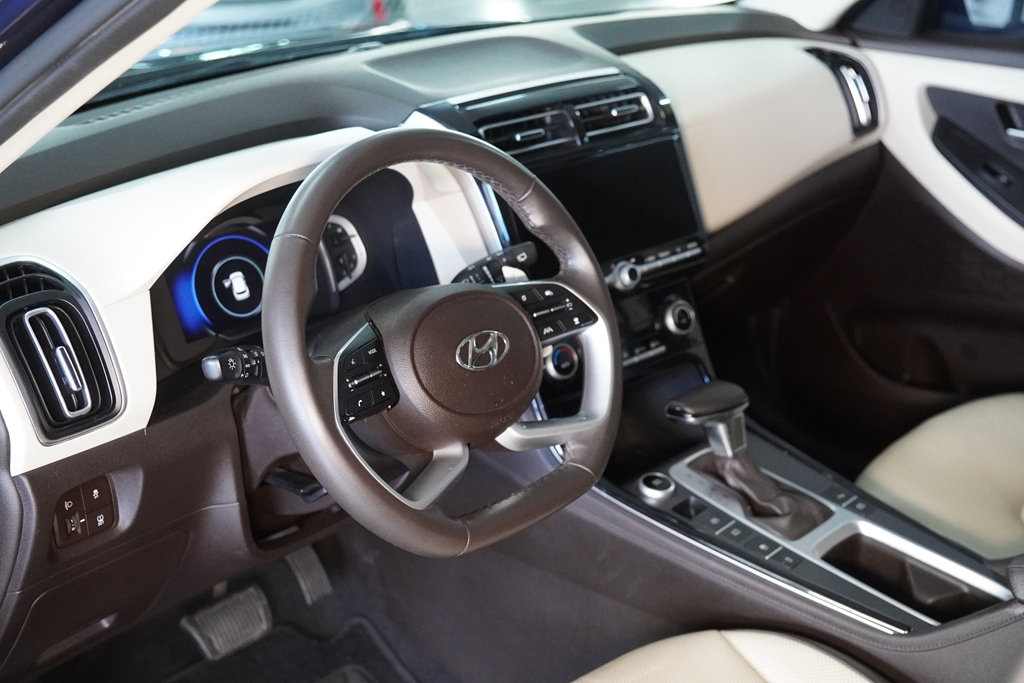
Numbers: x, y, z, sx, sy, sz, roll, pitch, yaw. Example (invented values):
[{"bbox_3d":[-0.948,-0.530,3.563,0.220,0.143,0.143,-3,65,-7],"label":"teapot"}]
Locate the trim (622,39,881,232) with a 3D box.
[{"bbox_3d":[0.348,-0.300,1.717,0.150,0.200,0.540,18,28,38],"label":"trim"}]

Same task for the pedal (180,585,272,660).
[{"bbox_3d":[-0.347,0.341,1.543,0.105,0.060,0.033,-22,-12,-44],"label":"pedal"}]

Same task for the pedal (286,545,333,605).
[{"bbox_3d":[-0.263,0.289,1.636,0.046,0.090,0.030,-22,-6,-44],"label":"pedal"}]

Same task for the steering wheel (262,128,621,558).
[{"bbox_3d":[-0.066,-0.004,1.108,0.371,0.352,0.105,-22,3,-43],"label":"steering wheel"}]

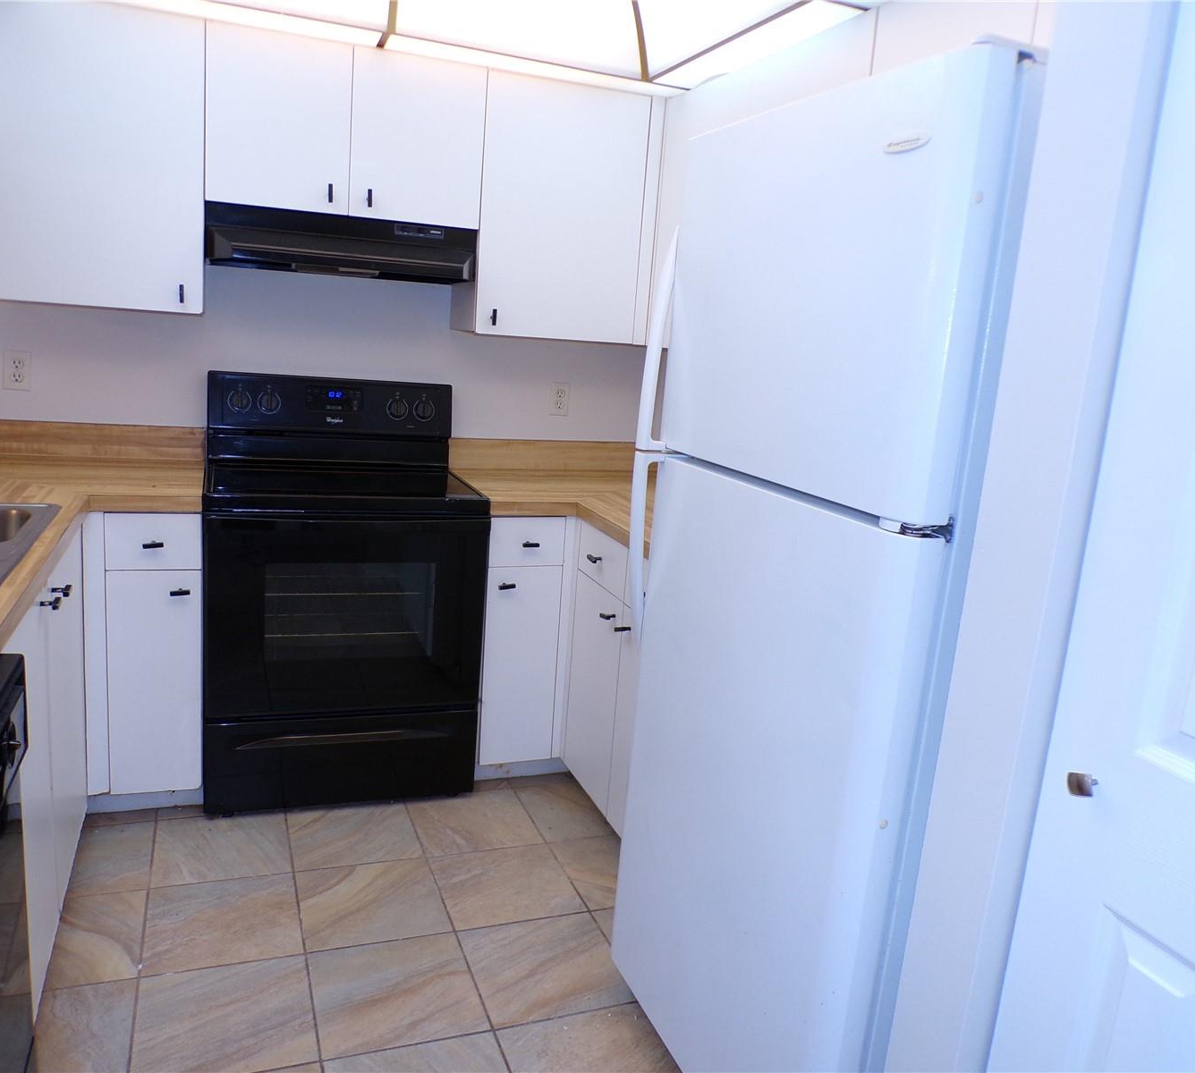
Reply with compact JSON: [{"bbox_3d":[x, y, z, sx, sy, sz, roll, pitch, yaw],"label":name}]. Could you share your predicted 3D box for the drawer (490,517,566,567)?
[{"bbox_3d":[-0.272,-0.025,3.121,0.229,0.149,0.420,0,12,-20],"label":"drawer"}]

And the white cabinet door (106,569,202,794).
[{"bbox_3d":[-1.172,0.391,2.635,0.225,0.622,0.040,0,13,-21],"label":"white cabinet door"}]

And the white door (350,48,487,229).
[{"bbox_3d":[-0.512,-1.135,2.848,0.381,0.452,0.040,0,12,-20],"label":"white door"}]

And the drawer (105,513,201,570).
[{"bbox_3d":[-1.221,-0.027,2.768,0.233,0.149,0.420,0,12,-20],"label":"drawer"}]

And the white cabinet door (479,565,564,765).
[{"bbox_3d":[-0.231,0.391,2.998,0.224,0.622,0.040,0,13,-21],"label":"white cabinet door"}]

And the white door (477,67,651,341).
[{"bbox_3d":[-0.102,-0.986,3.035,0.520,0.756,0.040,0,12,-20],"label":"white door"}]

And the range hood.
[{"bbox_3d":[-0.751,-0.860,2.939,0.757,0.157,0.460,0,12,-20],"label":"range hood"}]

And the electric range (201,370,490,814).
[{"bbox_3d":[-0.787,0.141,3.031,0.758,1.200,0.668,0,12,-20],"label":"electric range"}]

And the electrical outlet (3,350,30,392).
[{"bbox_3d":[-1.705,-0.486,2.915,0.070,0.113,0.010,0,12,-20],"label":"electrical outlet"}]

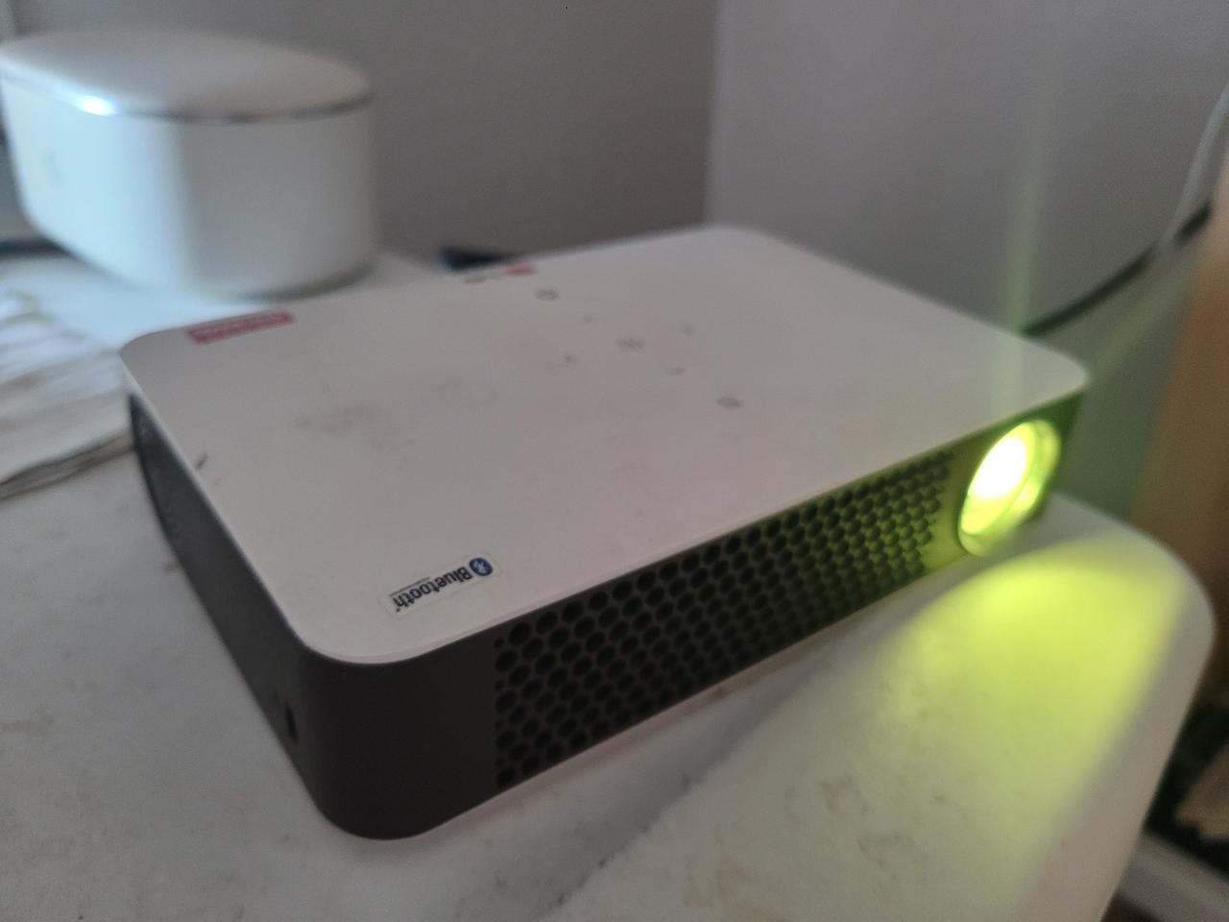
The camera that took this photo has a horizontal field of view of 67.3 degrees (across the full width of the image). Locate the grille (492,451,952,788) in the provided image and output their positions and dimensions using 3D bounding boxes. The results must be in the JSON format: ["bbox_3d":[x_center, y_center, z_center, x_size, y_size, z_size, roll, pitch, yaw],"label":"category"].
[{"bbox_3d":[0.022,0.022,0.153,0.099,0.030,0.005,-18,37,-32],"label":"grille"}]

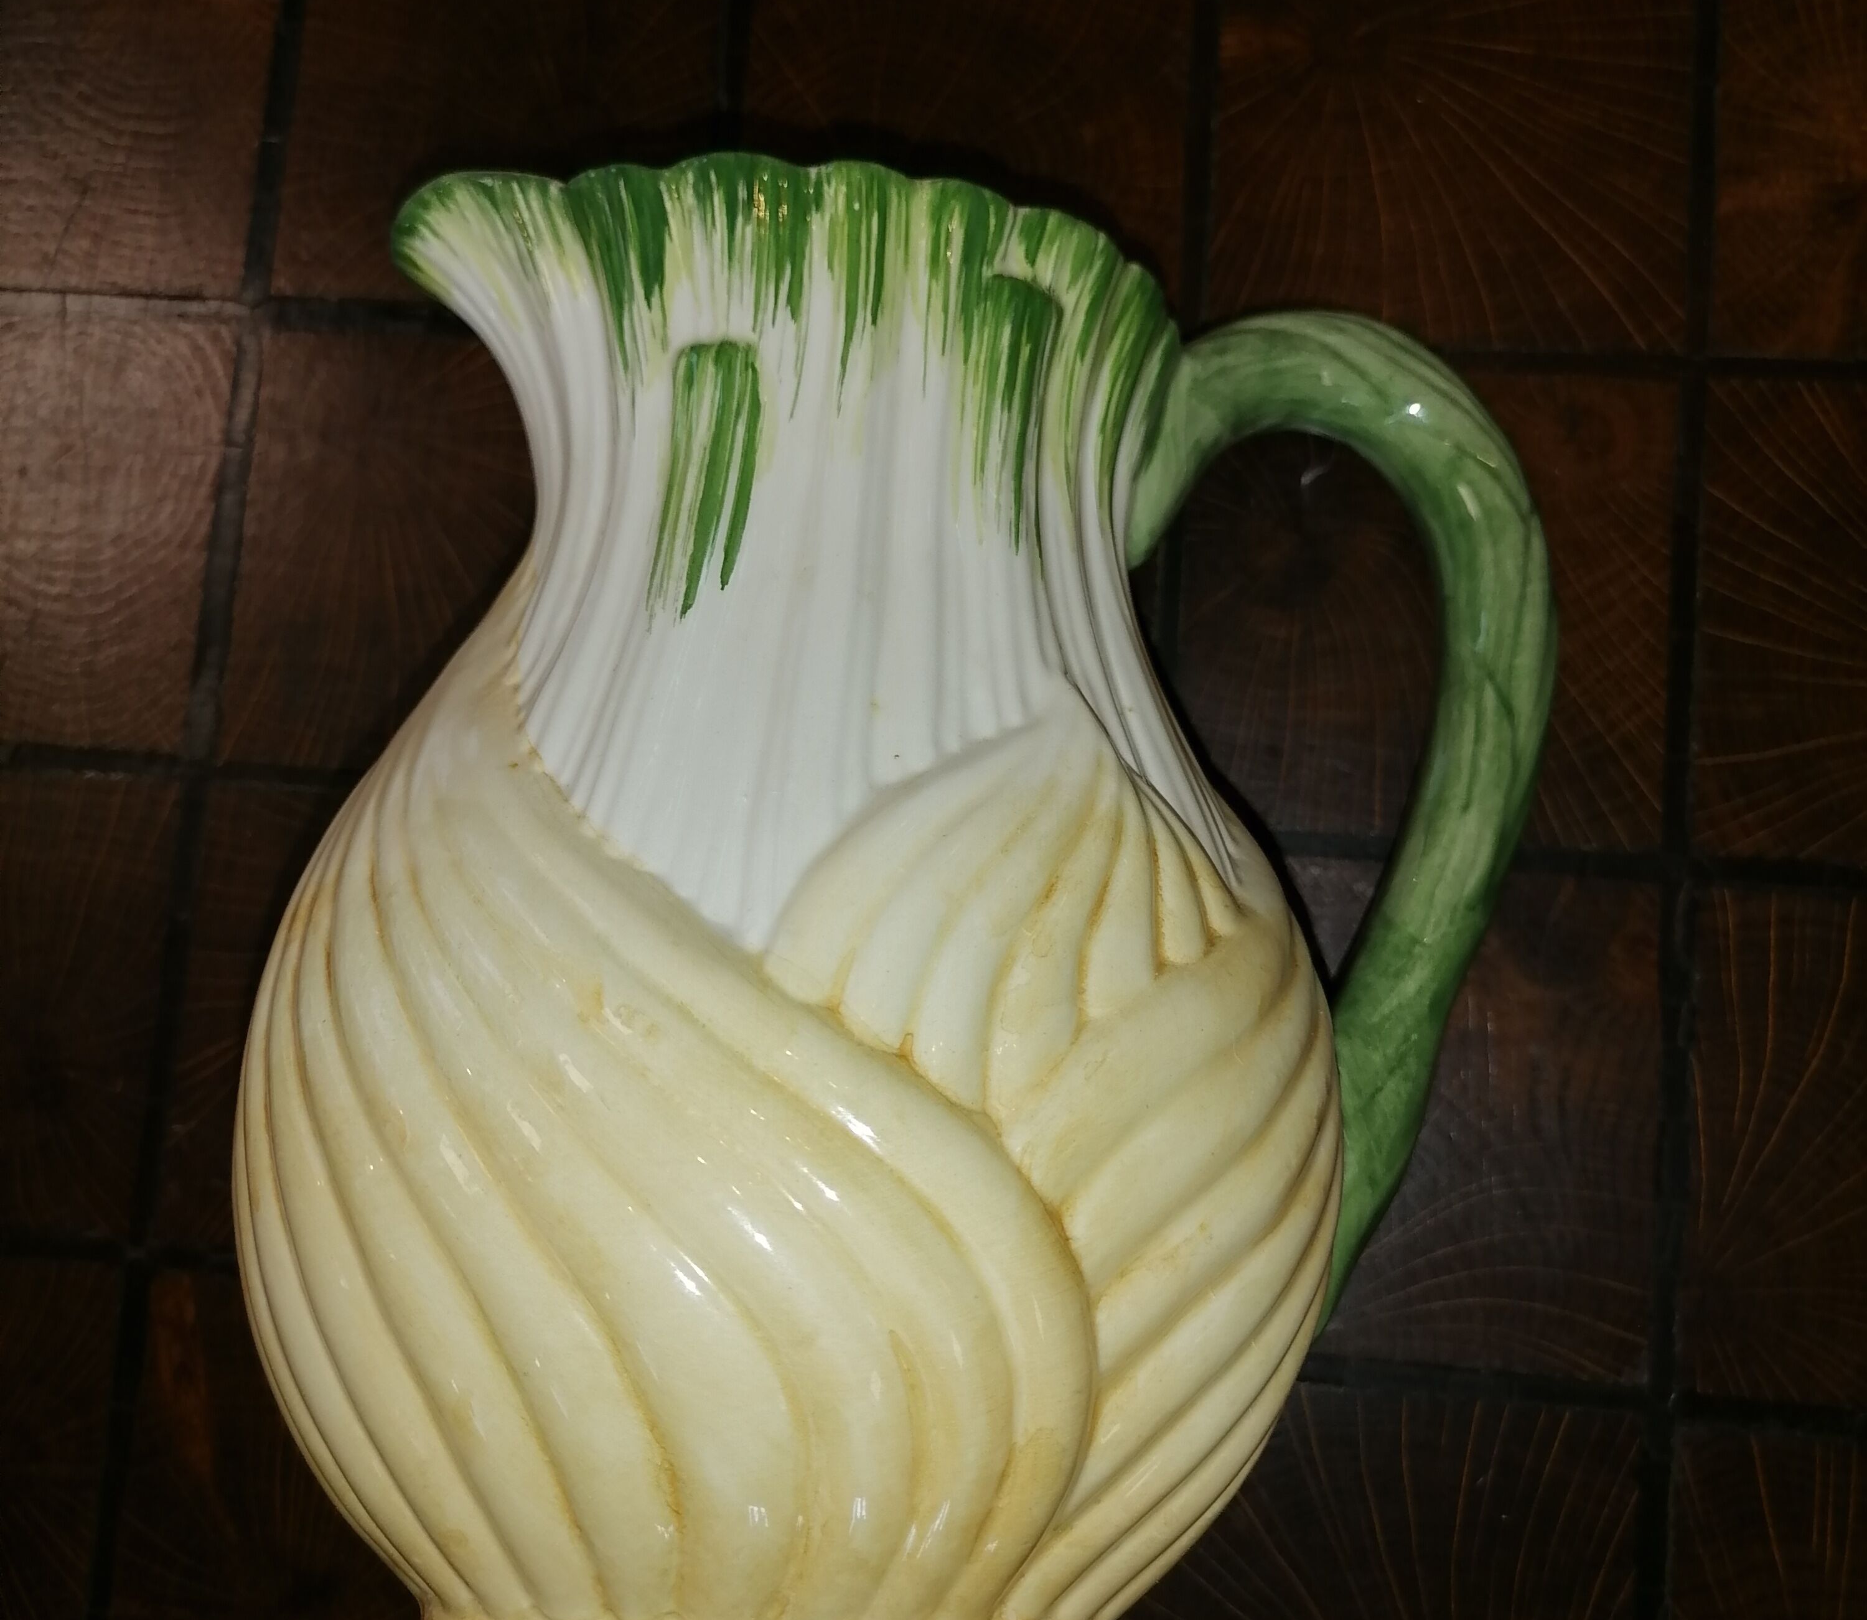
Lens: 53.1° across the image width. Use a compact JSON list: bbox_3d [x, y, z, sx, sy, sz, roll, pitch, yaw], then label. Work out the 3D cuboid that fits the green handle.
[{"bbox_3d":[0.071,-0.003,0.322,0.078,0.024,0.183,4,73,-6],"label":"green handle"}]

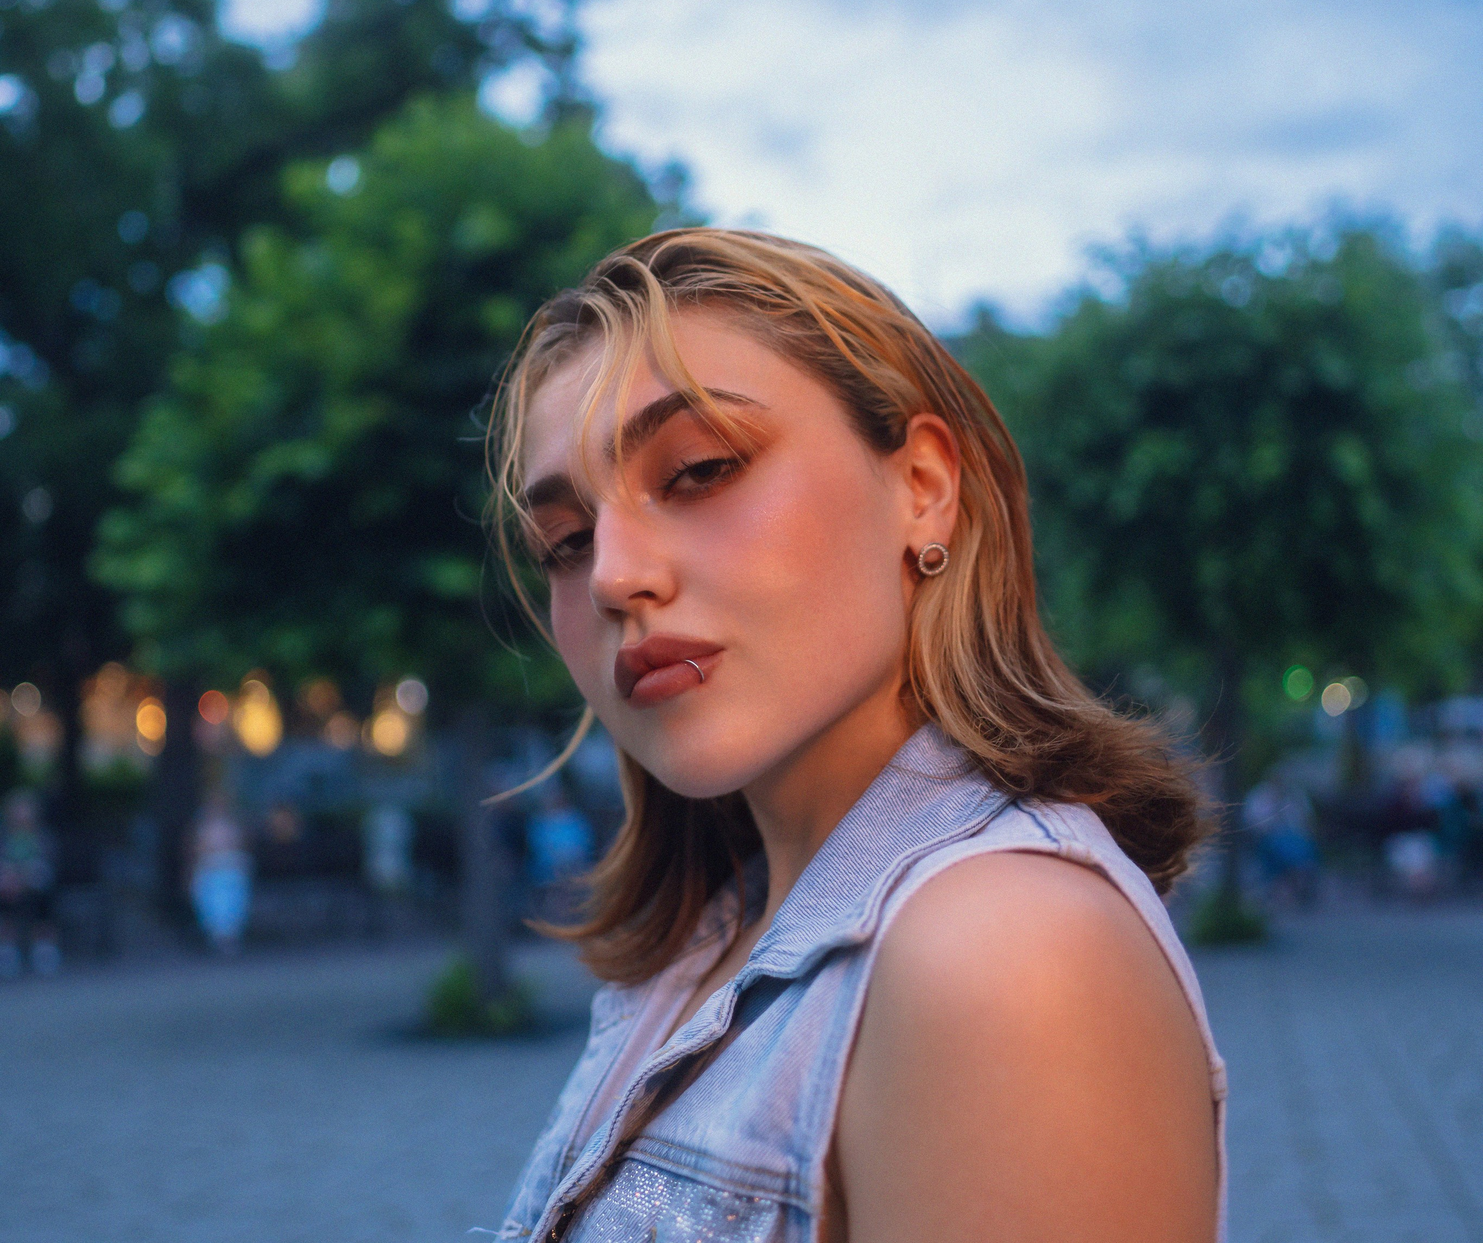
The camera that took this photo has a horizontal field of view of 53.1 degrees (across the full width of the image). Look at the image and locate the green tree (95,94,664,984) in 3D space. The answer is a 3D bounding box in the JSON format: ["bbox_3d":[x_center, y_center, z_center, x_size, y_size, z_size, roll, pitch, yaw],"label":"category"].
[{"bbox_3d":[-1.868,-0.520,10.026,4.700,6.360,4.600,-2,-7,0],"label":"green tree"}]

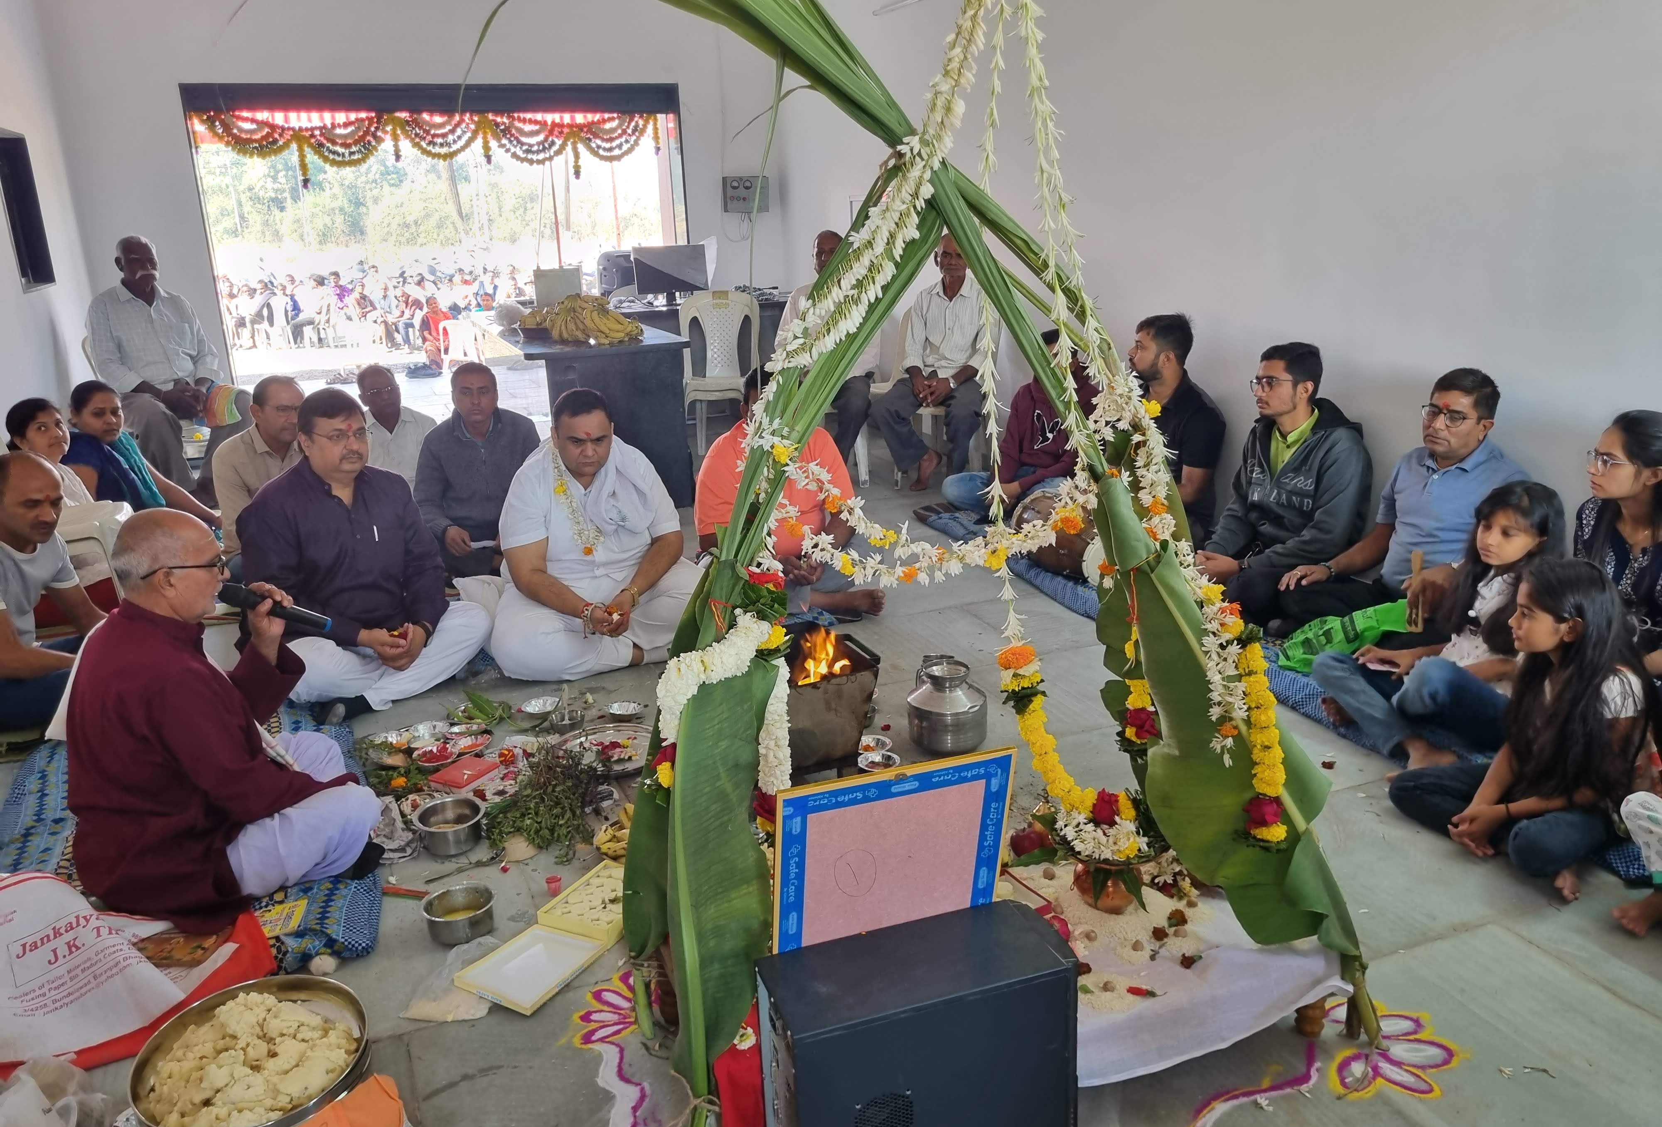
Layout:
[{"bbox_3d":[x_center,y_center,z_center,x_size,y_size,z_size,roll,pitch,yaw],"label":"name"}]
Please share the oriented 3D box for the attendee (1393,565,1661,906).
[{"bbox_3d":[1.517,0.306,2.664,0.520,0.660,0.500,-7,18,-17],"label":"attendee"}]

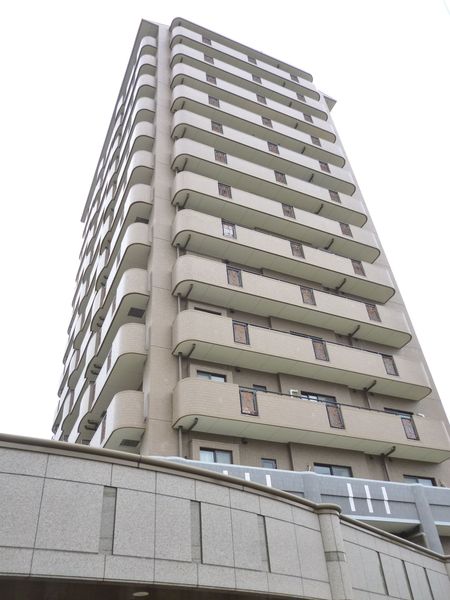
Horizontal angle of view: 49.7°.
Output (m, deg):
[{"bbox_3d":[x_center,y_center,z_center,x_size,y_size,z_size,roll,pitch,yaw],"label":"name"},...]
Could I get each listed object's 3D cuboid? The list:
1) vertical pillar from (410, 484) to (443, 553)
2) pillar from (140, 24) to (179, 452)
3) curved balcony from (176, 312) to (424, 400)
[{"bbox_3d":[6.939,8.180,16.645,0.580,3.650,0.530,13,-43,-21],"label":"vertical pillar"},{"bbox_3d":[-3.300,-6.534,25.493,1.050,36.000,1.000,13,-43,-21],"label":"pillar"},{"bbox_3d":[3.688,2.531,20.362,12.070,1.330,1.240,13,-43,-21],"label":"curved balcony"}]

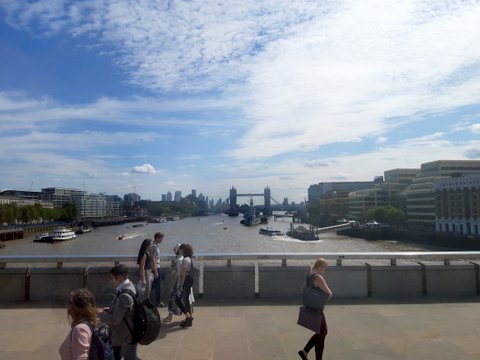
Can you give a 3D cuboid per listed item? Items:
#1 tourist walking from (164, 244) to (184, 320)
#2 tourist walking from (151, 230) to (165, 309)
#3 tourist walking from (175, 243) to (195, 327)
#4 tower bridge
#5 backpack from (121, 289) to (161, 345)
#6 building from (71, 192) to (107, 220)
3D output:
[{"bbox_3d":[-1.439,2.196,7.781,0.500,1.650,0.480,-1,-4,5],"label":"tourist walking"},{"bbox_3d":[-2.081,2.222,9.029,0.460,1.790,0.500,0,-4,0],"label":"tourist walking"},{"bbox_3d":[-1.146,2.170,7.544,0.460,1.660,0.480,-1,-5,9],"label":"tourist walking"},{"bbox_3d":[27.270,51.886,870.000,110.000,72.000,20.000,0,-4,0],"label":"tower bridge"},{"bbox_3d":[-1.101,1.614,4.200,0.270,0.510,0.320,-2,-5,23],"label":"backpack"},{"bbox_3d":[-198.000,34.400,468.000,24.000,34.000,54.000,-1,-5,13],"label":"building"}]

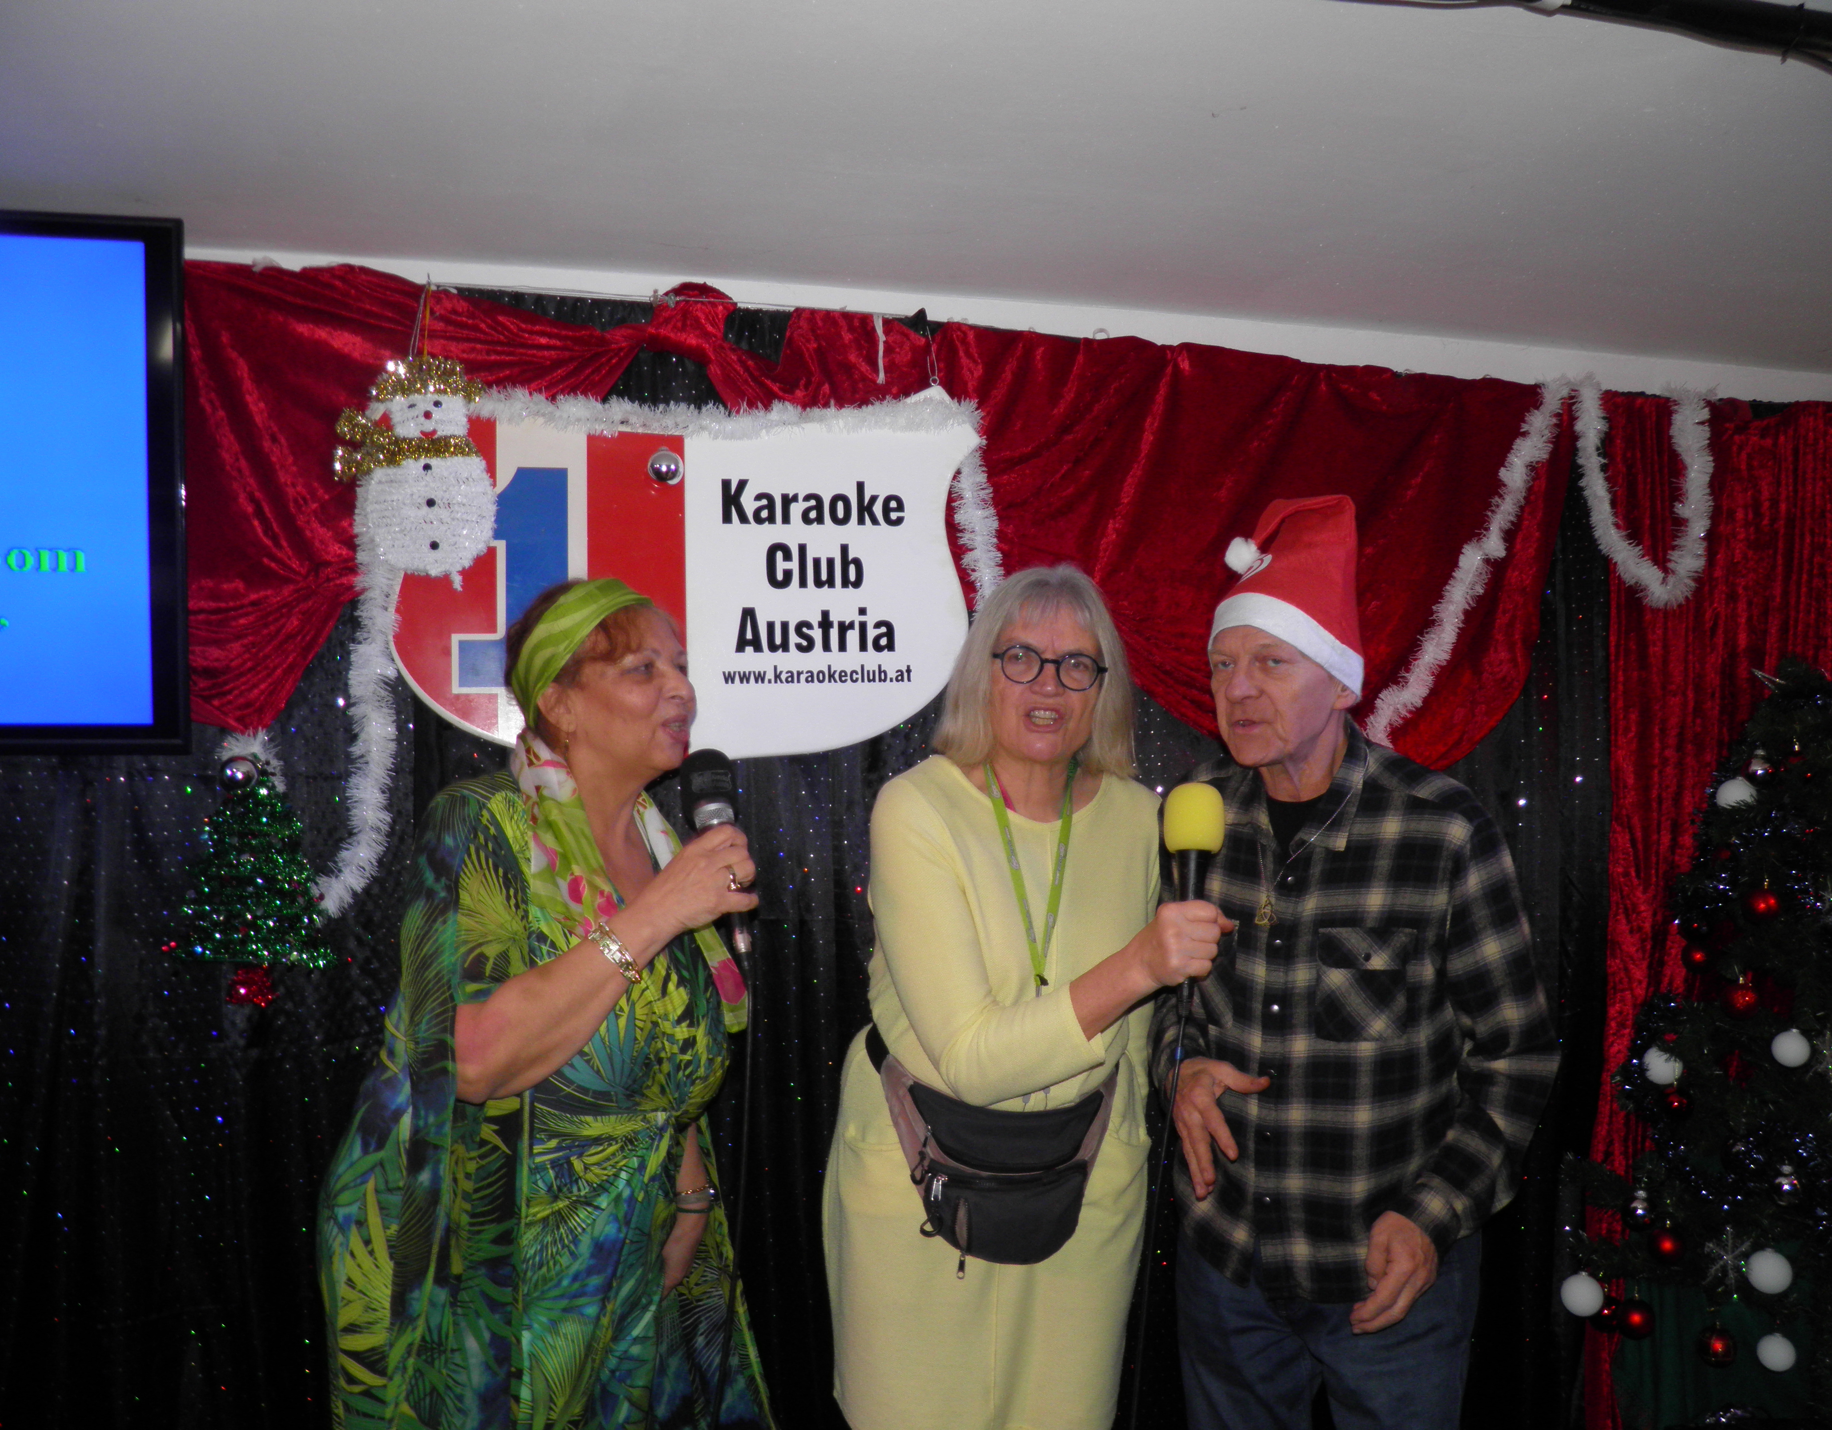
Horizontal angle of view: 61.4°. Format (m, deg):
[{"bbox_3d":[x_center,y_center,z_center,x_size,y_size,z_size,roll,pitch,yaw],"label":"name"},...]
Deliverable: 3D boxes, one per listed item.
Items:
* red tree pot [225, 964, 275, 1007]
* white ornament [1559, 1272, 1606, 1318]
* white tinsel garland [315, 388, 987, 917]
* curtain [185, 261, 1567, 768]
[{"bbox_3d":[-1.019,0.415,2.360,0.071,0.065,0.055,0,2,-16],"label":"red tree pot"},{"bbox_3d":[1.209,1.055,2.800,0.077,0.081,0.077,-1,2,-20],"label":"white ornament"},{"bbox_3d":[-0.358,-0.124,2.457,1.128,0.822,0.100,-1,2,-20],"label":"white tinsel garland"},{"bbox_3d":[0.067,-0.287,2.650,2.651,0.831,0.140,-1,2,-20],"label":"curtain"}]

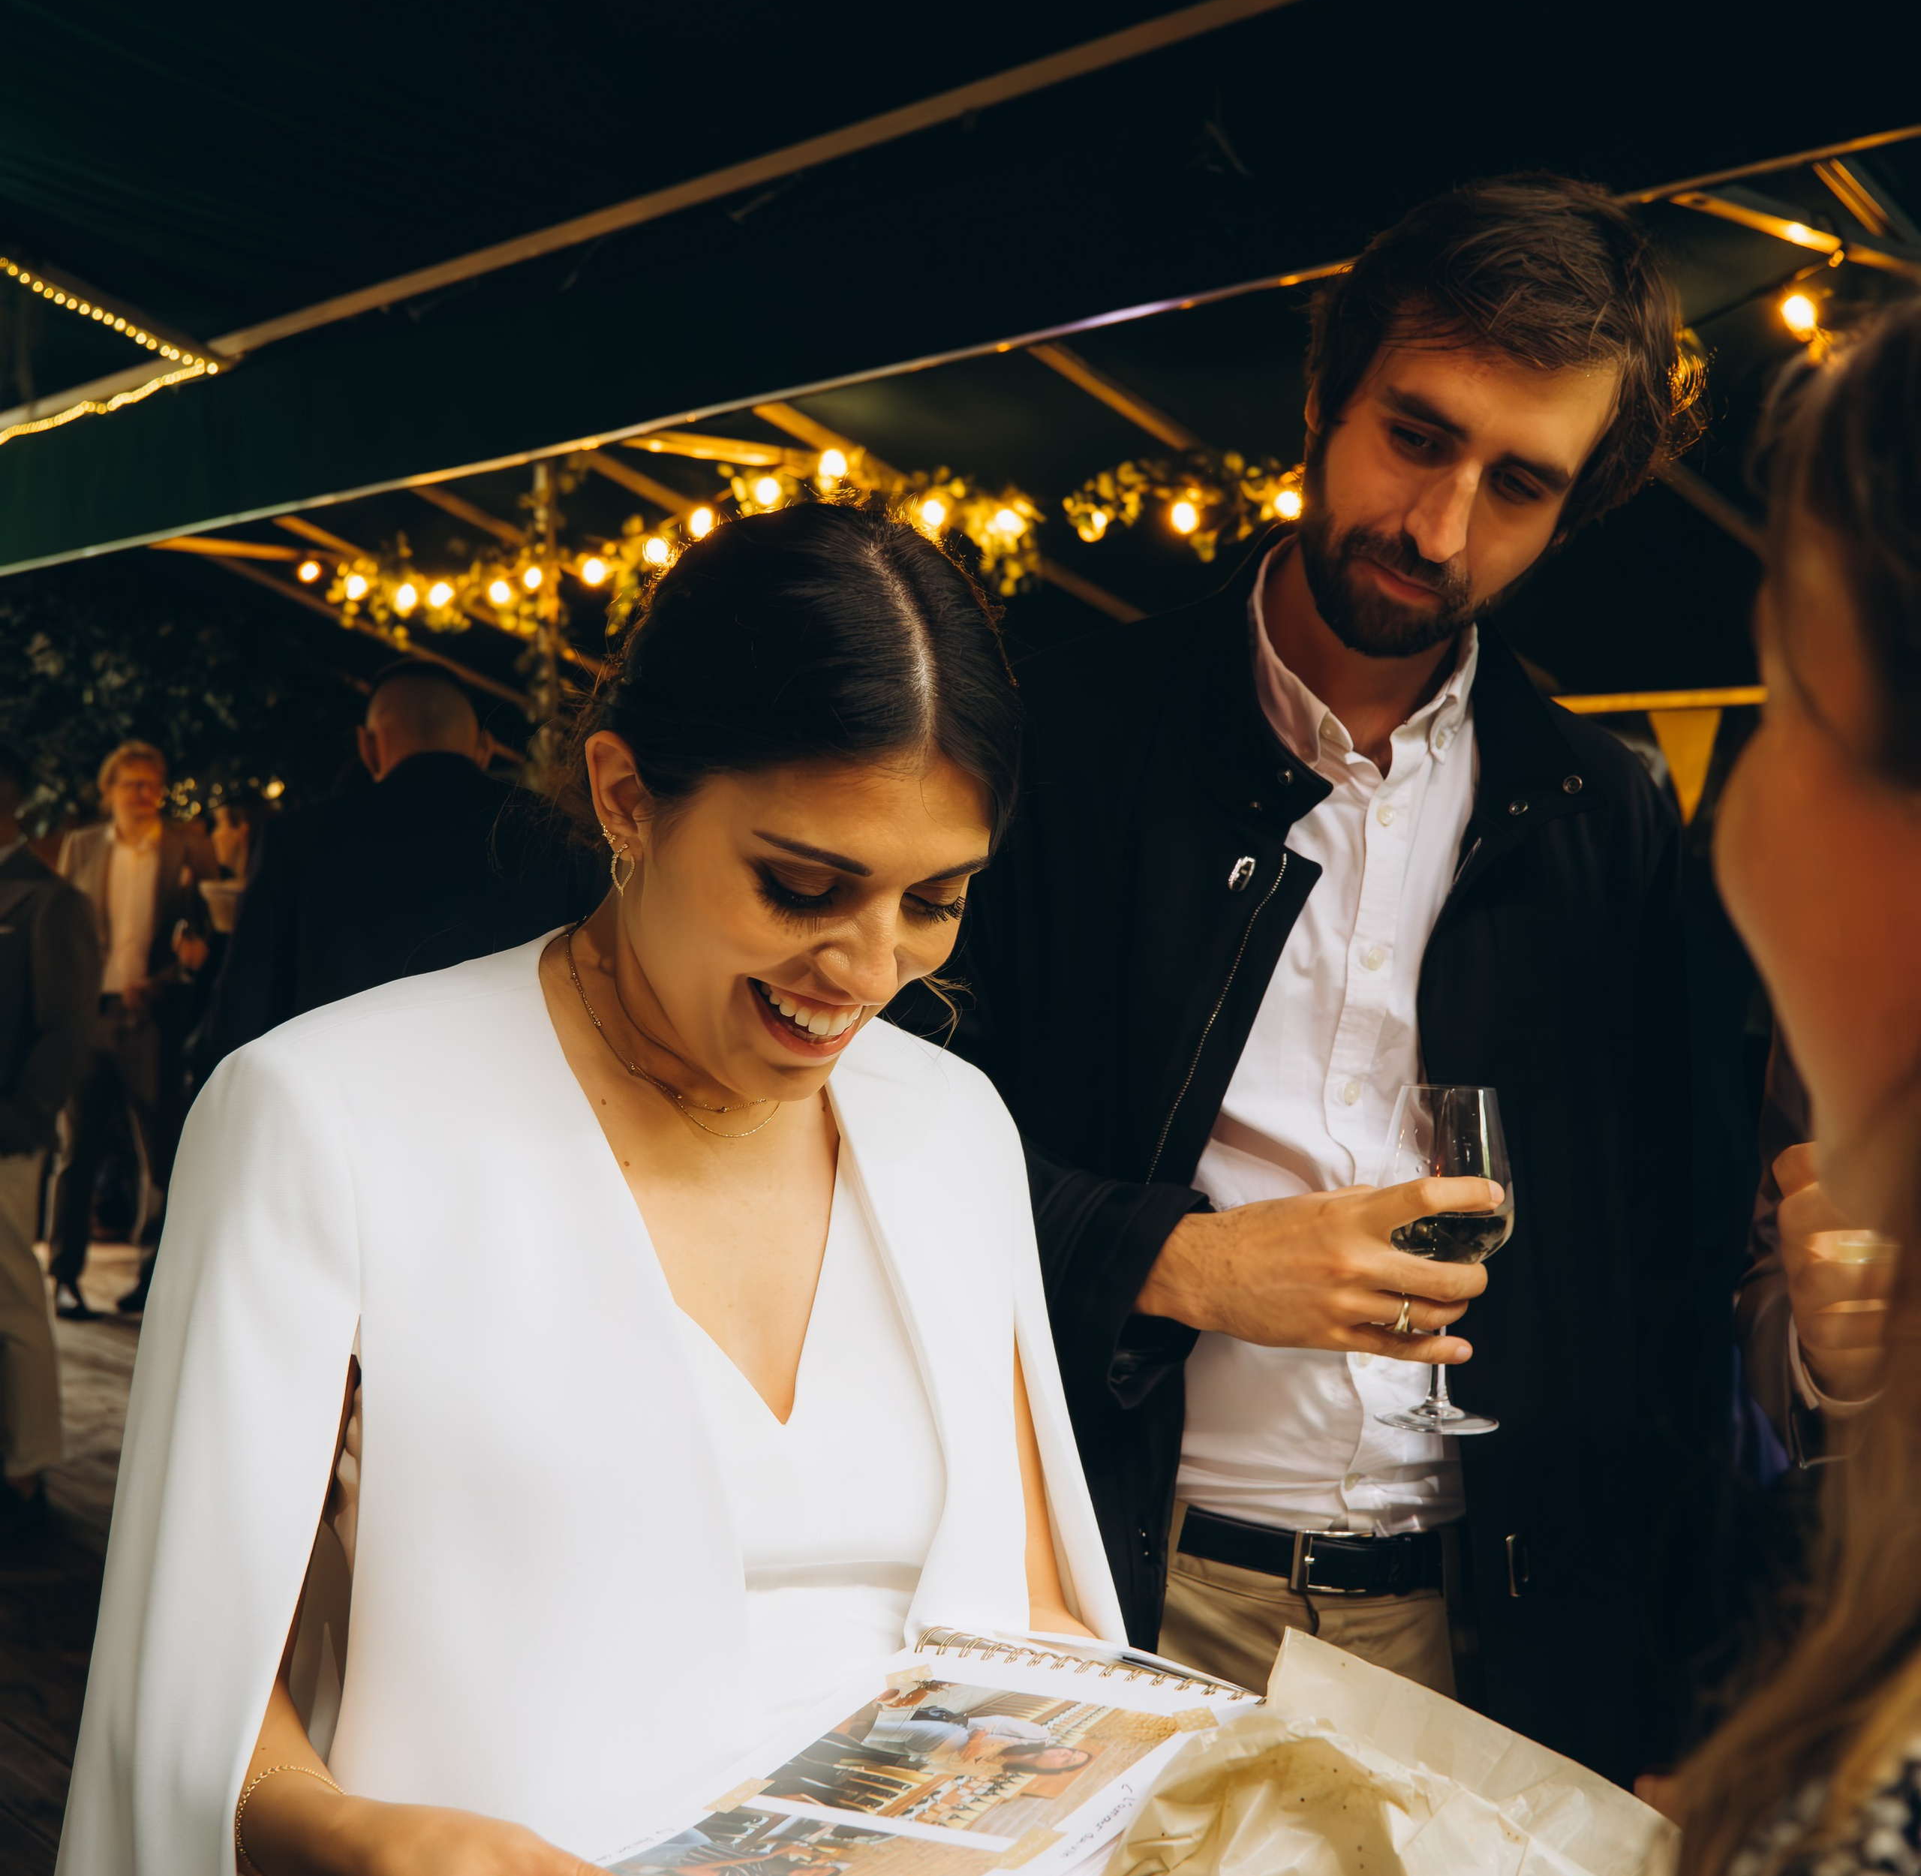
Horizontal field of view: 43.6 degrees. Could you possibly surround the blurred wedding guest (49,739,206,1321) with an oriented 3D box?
[{"bbox_3d":[-2.544,0.258,7.350,0.540,1.770,0.400,-2,4,-31],"label":"blurred wedding guest"}]

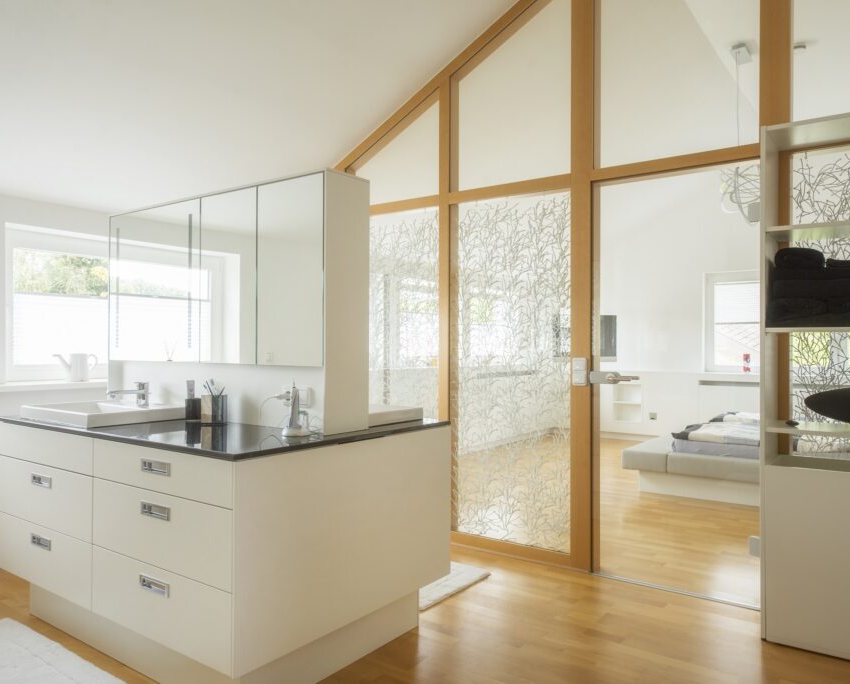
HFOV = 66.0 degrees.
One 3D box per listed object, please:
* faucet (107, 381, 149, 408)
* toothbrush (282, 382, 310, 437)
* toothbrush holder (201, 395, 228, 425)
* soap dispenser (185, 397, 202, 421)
[{"bbox_3d":[-1.405,0.249,3.100,0.048,0.113,0.195,0,0,36],"label":"faucet"},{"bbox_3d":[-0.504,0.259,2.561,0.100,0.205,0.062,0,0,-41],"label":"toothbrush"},{"bbox_3d":[-0.939,0.299,2.915,0.080,0.126,0.079,0,0,36],"label":"toothbrush holder"},{"bbox_3d":[-1.065,0.312,3.042,0.071,0.100,0.071,0,0,36],"label":"soap dispenser"}]

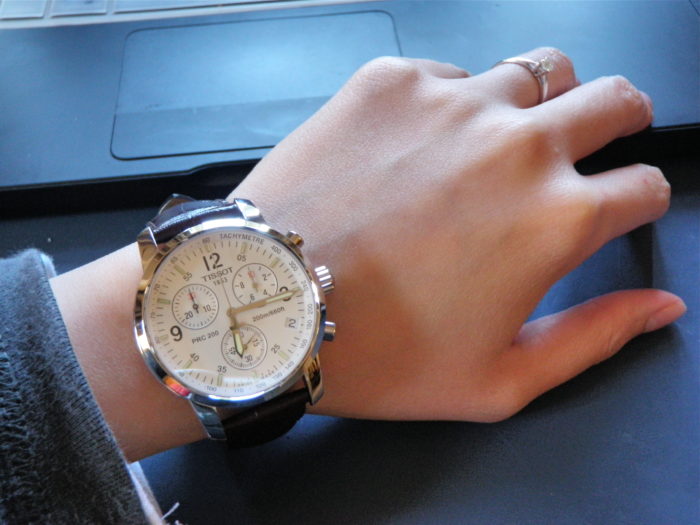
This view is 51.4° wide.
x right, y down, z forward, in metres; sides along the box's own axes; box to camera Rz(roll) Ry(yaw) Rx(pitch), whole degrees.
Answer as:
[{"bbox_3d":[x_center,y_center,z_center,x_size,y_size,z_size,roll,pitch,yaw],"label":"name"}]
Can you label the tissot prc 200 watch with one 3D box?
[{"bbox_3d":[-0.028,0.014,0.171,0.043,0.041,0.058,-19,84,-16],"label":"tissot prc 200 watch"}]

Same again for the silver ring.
[{"bbox_3d":[0.048,-0.050,0.206,0.004,0.022,0.019,-35,90,-41],"label":"silver ring"}]

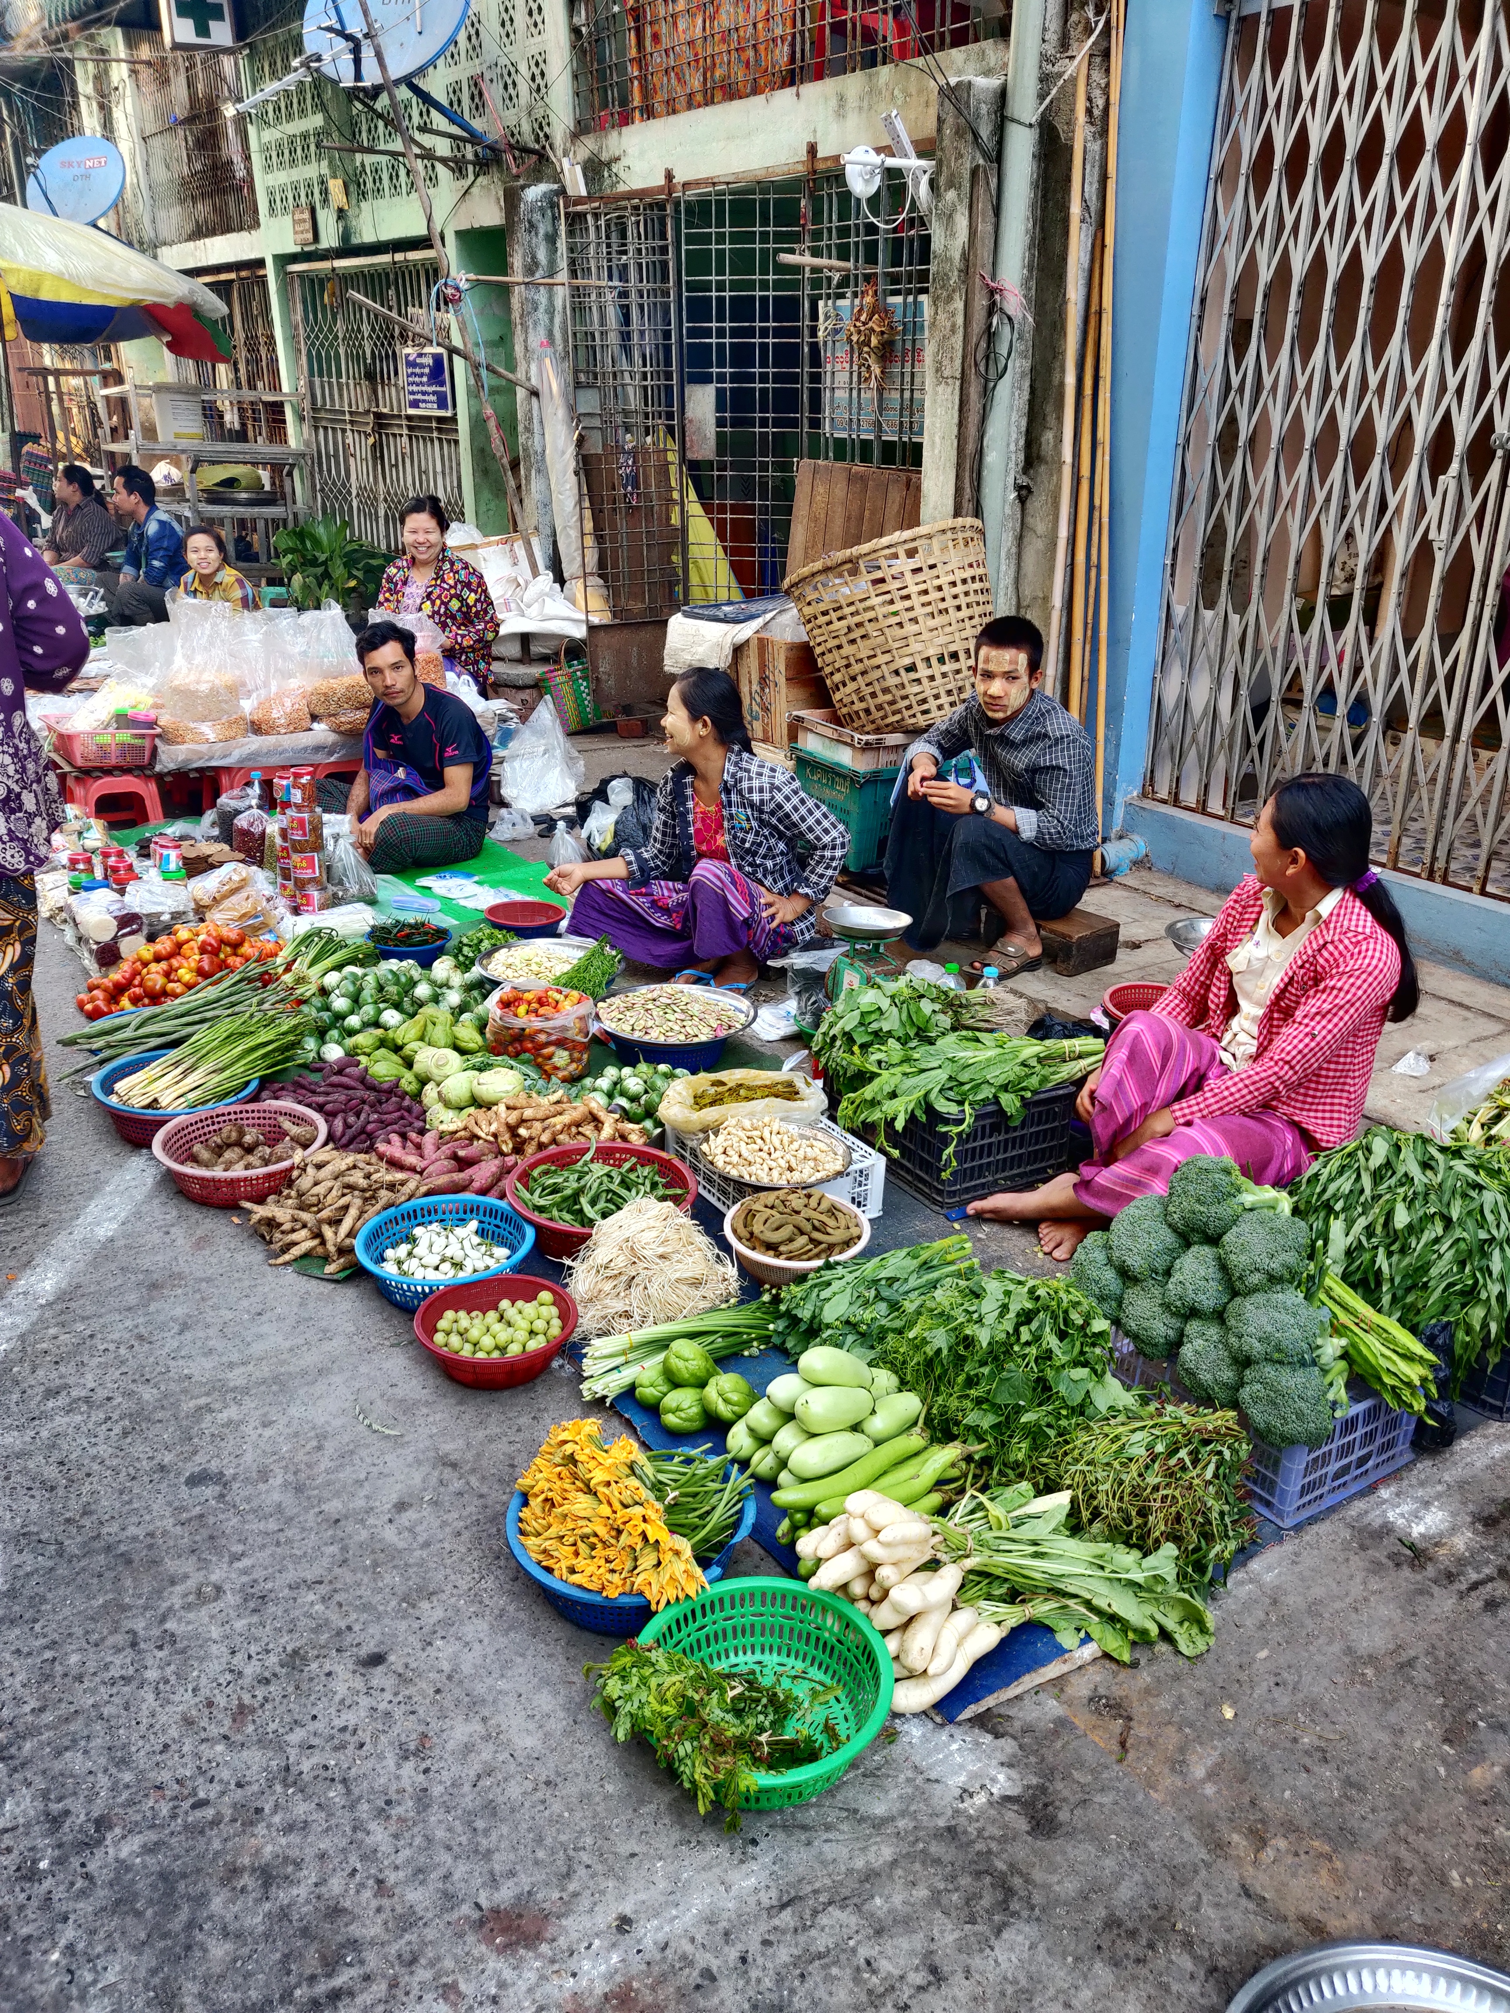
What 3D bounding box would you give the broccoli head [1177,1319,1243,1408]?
[{"bbox_3d":[0.657,0.510,2.082,0.120,0.120,0.115,-17,30,-31],"label":"broccoli head"}]

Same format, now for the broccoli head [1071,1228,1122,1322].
[{"bbox_3d":[0.537,0.417,2.233,0.130,0.140,0.130,-17,29,-33],"label":"broccoli head"}]

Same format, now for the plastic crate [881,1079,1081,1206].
[{"bbox_3d":[0.399,0.193,3.077,0.335,0.228,0.430,-14,28,-28],"label":"plastic crate"}]

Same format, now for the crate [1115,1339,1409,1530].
[{"bbox_3d":[0.762,0.573,2.249,0.275,0.155,0.380,-17,30,-31],"label":"crate"}]

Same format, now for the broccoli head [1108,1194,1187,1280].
[{"bbox_3d":[0.610,0.359,2.278,0.130,0.135,0.130,7,24,16],"label":"broccoli head"}]

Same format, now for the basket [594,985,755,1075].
[{"bbox_3d":[-0.187,0.061,3.541,0.370,0.120,0.370,0,23,0],"label":"basket"}]

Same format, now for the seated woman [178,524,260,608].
[{"bbox_3d":[-2.473,-1.865,6.862,0.500,0.820,0.580,2,25,6],"label":"seated woman"}]

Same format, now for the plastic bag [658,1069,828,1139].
[{"bbox_3d":[-0.023,0.189,2.800,0.320,0.110,0.210,3,24,8],"label":"plastic bag"}]

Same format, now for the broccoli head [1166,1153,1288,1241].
[{"bbox_3d":[0.755,0.304,2.329,0.185,0.145,0.145,-1,23,-23],"label":"broccoli head"}]

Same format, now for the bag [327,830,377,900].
[{"bbox_3d":[-1.227,-0.447,4.360,0.155,0.195,0.130,-7,26,-14],"label":"bag"}]

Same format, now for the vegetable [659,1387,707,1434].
[{"bbox_3d":[-0.111,0.624,2.249,0.075,0.073,0.088,9,27,18],"label":"vegetable"}]

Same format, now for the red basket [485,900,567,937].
[{"bbox_3d":[-0.673,-0.251,4.228,0.235,0.065,0.235,0,23,0],"label":"red basket"}]

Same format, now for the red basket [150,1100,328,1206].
[{"bbox_3d":[-1.023,0.301,2.913,0.333,0.095,0.333,0,23,0],"label":"red basket"}]

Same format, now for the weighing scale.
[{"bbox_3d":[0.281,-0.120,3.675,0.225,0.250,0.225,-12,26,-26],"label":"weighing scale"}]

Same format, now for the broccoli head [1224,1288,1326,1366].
[{"bbox_3d":[0.761,0.469,2.130,0.125,0.125,0.135,-12,-19,36],"label":"broccoli head"}]

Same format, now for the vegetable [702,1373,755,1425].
[{"bbox_3d":[-0.038,0.609,2.276,0.090,0.075,0.075,-15,29,-28],"label":"vegetable"}]

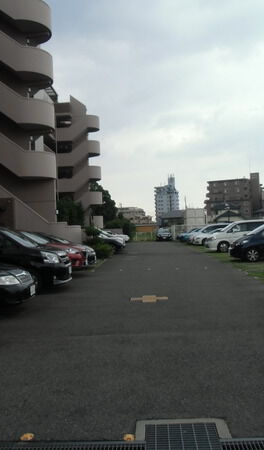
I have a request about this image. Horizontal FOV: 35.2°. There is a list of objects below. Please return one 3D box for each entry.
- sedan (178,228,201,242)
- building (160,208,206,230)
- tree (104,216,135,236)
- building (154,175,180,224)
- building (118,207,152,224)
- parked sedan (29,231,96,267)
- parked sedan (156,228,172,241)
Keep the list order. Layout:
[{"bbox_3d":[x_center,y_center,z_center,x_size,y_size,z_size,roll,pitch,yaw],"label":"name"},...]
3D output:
[{"bbox_3d":[6.772,1.121,41.488,4.300,1.460,1.690,-2,-1,1],"label":"sedan"},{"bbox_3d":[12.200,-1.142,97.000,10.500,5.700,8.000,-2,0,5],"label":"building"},{"bbox_3d":[-1.350,0.478,47.500,3.800,2.800,3.600,-2,0,0],"label":"tree"},{"bbox_3d":[25.695,-14.683,300.235,17.000,39.000,16.000,-2,-1,6],"label":"building"},{"bbox_3d":[1.705,-2.411,225.056,18.000,14.000,14.000,-2,-1,9],"label":"building"},{"bbox_3d":[-3.500,1.010,15.700,4.400,1.470,1.700,-2,0,2],"label":"parked sedan"},{"bbox_3d":[3.620,0.965,46.800,1.700,1.450,4.500,-2,0,2],"label":"parked sedan"}]

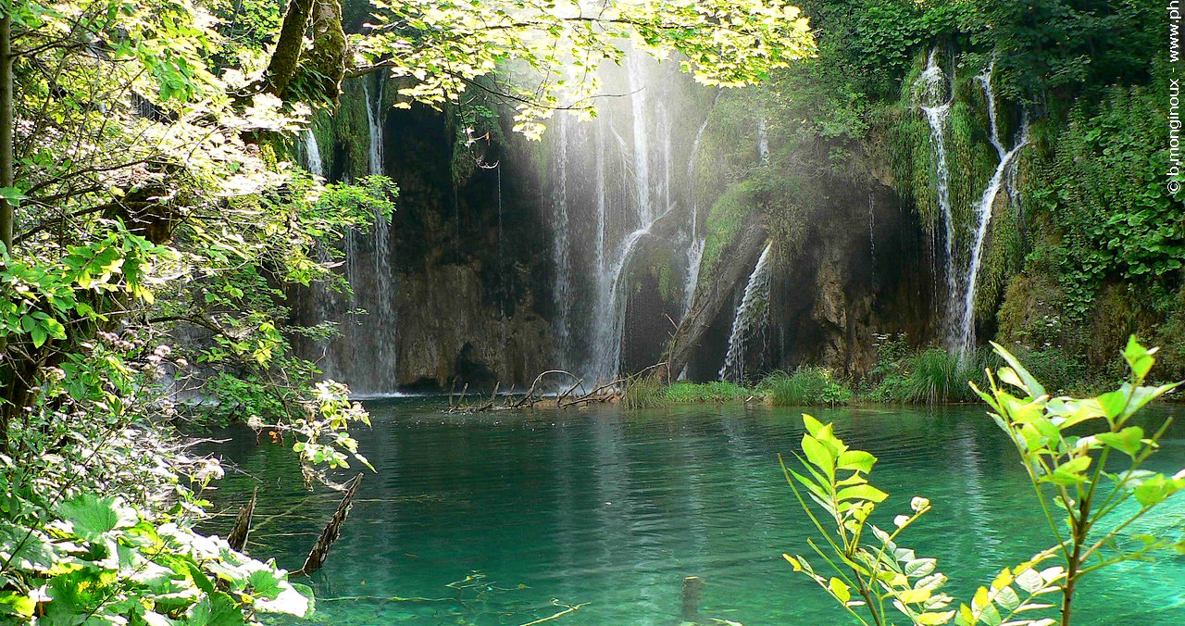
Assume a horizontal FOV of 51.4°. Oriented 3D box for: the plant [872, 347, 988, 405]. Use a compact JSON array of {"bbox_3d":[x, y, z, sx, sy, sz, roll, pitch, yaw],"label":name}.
[{"bbox_3d":[5.476,1.014,20.000,1.750,0.920,1.200,0,2,6],"label":"plant"}]

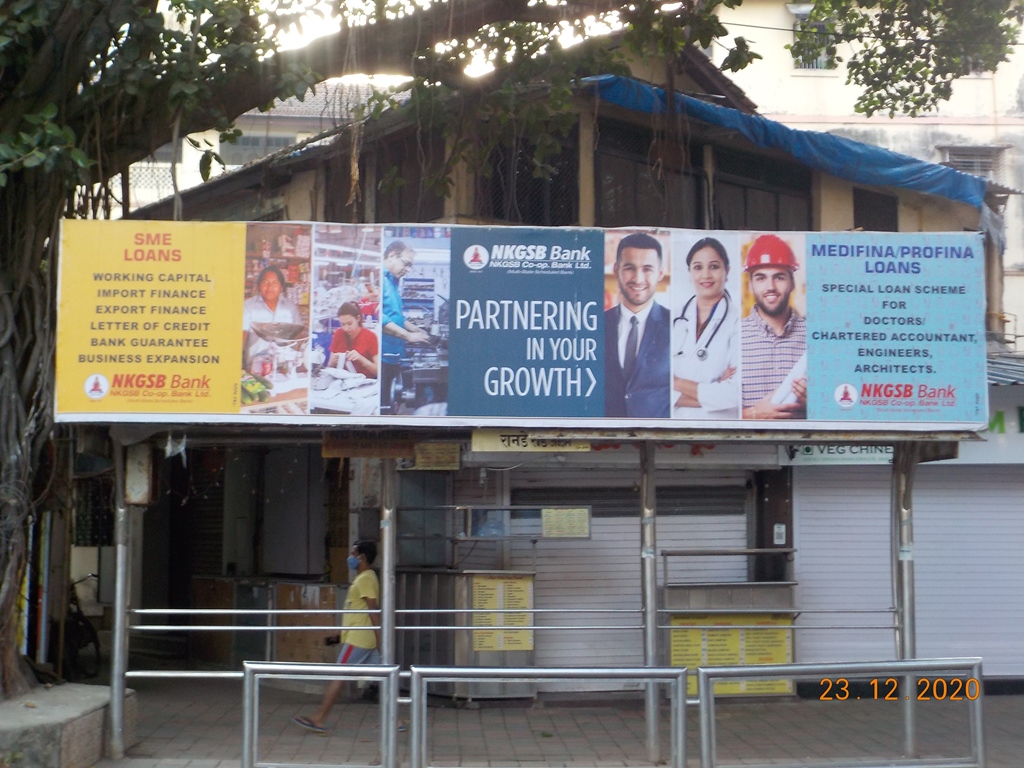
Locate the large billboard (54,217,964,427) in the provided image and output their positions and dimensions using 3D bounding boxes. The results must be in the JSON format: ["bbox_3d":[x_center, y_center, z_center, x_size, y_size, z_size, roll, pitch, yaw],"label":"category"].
[{"bbox_3d":[0.121,-0.390,9.425,6.270,1.355,0.150,0,-4,-3],"label":"large billboard"}]

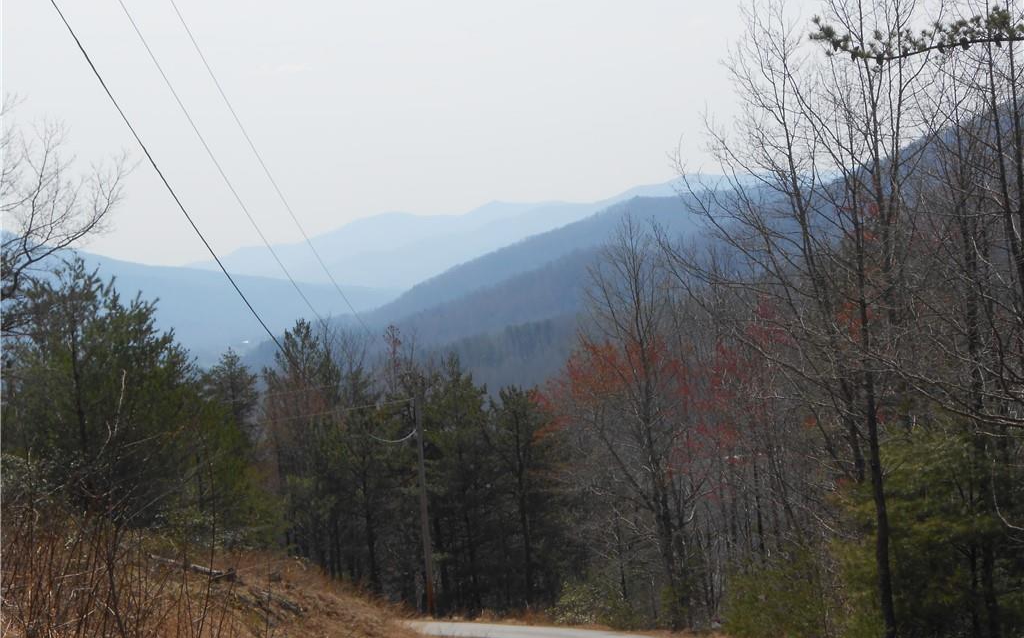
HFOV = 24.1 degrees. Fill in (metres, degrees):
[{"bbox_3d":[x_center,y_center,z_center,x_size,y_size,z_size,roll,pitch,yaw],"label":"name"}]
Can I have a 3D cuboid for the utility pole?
[{"bbox_3d":[-3.203,6.739,88.000,0.250,8.300,0.250,-3,0,0],"label":"utility pole"}]

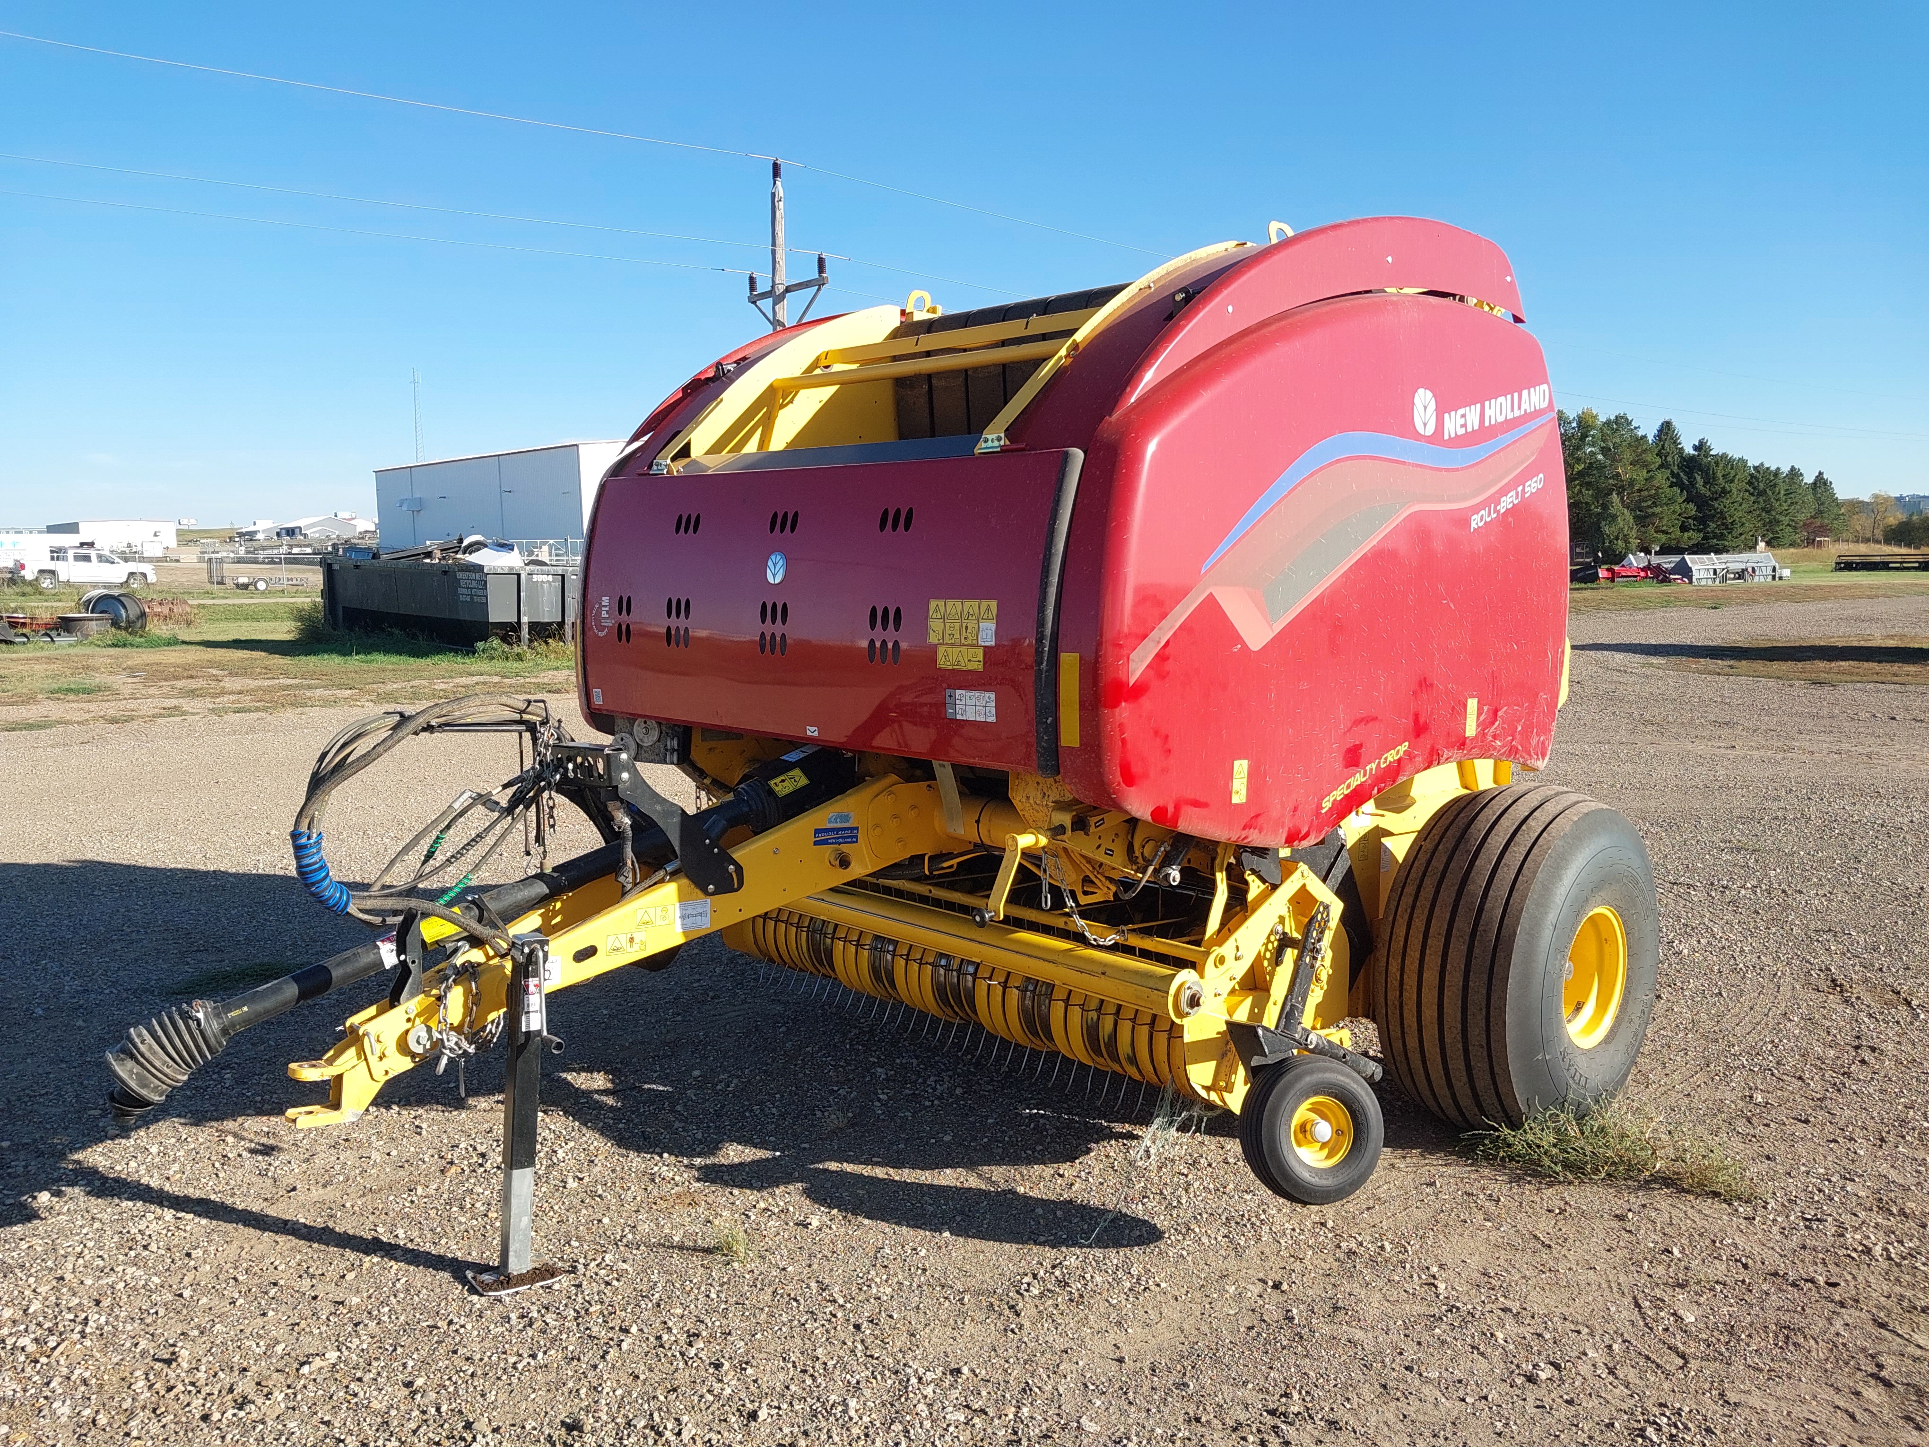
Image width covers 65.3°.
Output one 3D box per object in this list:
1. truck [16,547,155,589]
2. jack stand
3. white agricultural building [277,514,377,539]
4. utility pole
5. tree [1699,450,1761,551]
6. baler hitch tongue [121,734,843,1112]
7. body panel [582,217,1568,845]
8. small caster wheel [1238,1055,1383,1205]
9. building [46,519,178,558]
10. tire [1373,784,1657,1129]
[{"bbox_3d":[-41.061,-7.203,70.500,5.850,1.900,2.030,-4,8,-32],"label":"truck"},{"bbox_3d":[-1.097,0.939,3.694,0.220,0.860,0.170,-7,10,-43],"label":"jack stand"},{"bbox_3d":[-178.155,-54.898,420.000,22.000,6.600,28.000,-2,7,-14],"label":"white agricultural building"},{"bbox_3d":[-3.229,-5.620,26.508,0.300,8.280,2.500,-6,9,-38],"label":"utility pole"},{"bbox_3d":[81.330,-23.478,160.000,6.300,10.800,6.300,4,8,27],"label":"tree"},{"bbox_3d":[-0.967,0.463,3.705,2.000,0.720,0.420,-6,9,-44],"label":"baler hitch tongue"},{"bbox_3d":[0.389,-0.684,5.040,2.530,1.790,2.200,-7,10,-43],"label":"body panel"},{"bbox_3d":[0.881,1.026,3.810,0.370,0.370,0.150,-3,8,-20],"label":"small caster wheel"},{"bbox_3d":[-150.098,-32.780,265.000,15.000,5.200,45.000,-5,9,-35],"label":"building"},{"bbox_3d":[1.755,0.745,4.750,1.010,1.000,0.520,-7,10,-43],"label":"tire"}]

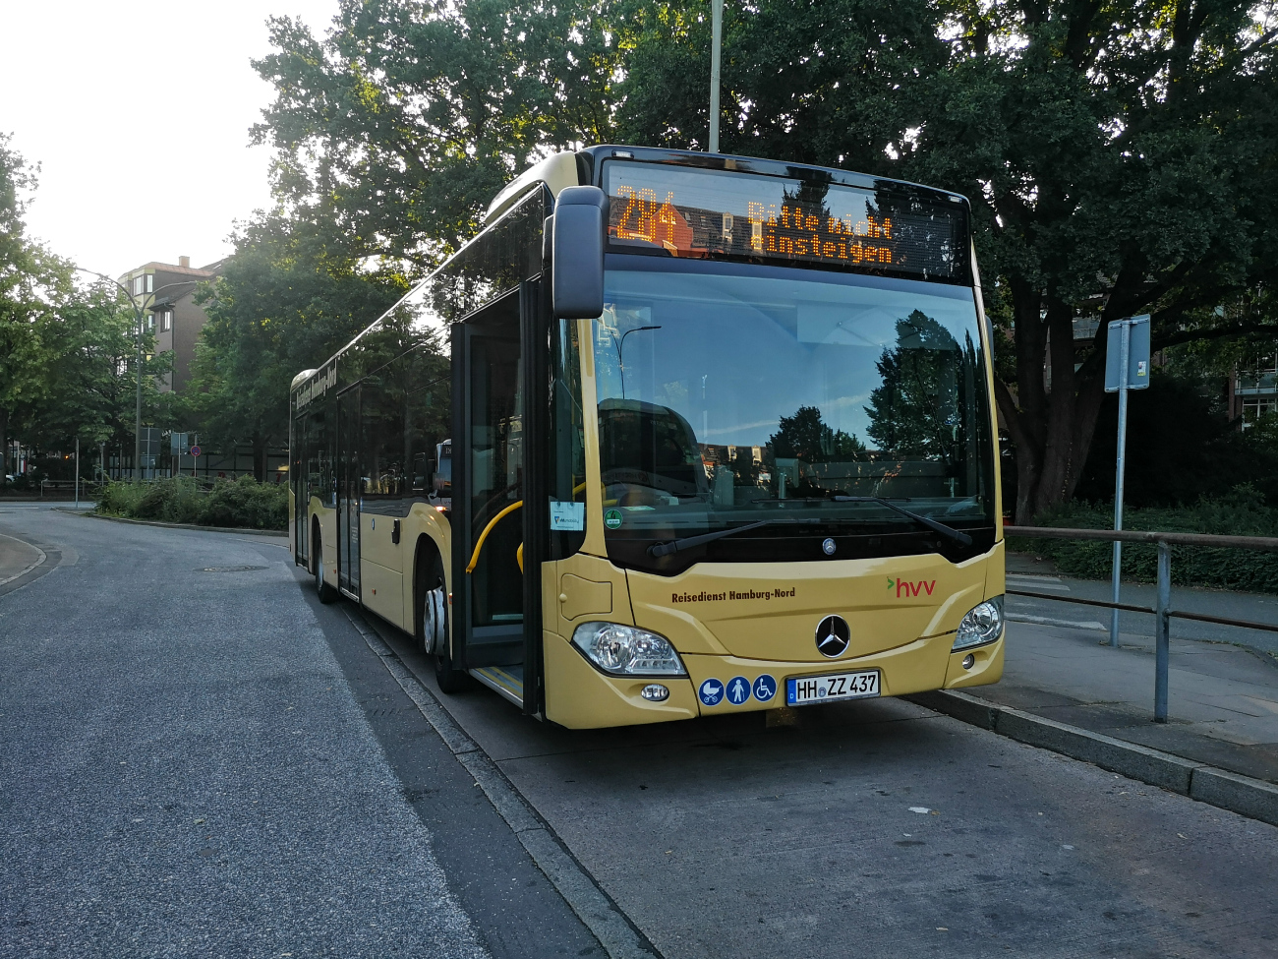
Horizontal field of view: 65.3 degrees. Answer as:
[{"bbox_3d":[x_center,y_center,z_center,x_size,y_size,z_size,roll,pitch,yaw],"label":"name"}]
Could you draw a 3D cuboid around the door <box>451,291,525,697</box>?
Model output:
[{"bbox_3d":[-0.830,0.083,5.539,0.160,2.050,1.300,0,-1,-25],"label":"door"}]

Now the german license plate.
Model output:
[{"bbox_3d":[0.926,0.982,4.722,0.530,0.120,0.020,0,-1,-25],"label":"german license plate"}]

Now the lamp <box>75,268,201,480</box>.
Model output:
[{"bbox_3d":[-19.100,-3.350,38.000,4.600,9.400,0.450,0,0,-27],"label":"lamp"}]

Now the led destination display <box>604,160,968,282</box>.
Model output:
[{"bbox_3d":[0.837,-1.230,4.916,2.160,0.480,0.180,0,-1,-25],"label":"led destination display"}]

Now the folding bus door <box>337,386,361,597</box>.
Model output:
[{"bbox_3d":[-2.896,0.132,9.894,0.120,2.040,1.300,0,-1,-25],"label":"folding bus door"}]

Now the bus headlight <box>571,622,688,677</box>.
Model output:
[{"bbox_3d":[-0.040,0.760,4.453,0.470,0.250,0.240,0,-1,-13],"label":"bus headlight"}]

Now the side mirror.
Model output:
[{"bbox_3d":[-0.244,-0.942,4.168,0.240,0.530,0.180,0,-1,-16],"label":"side mirror"}]

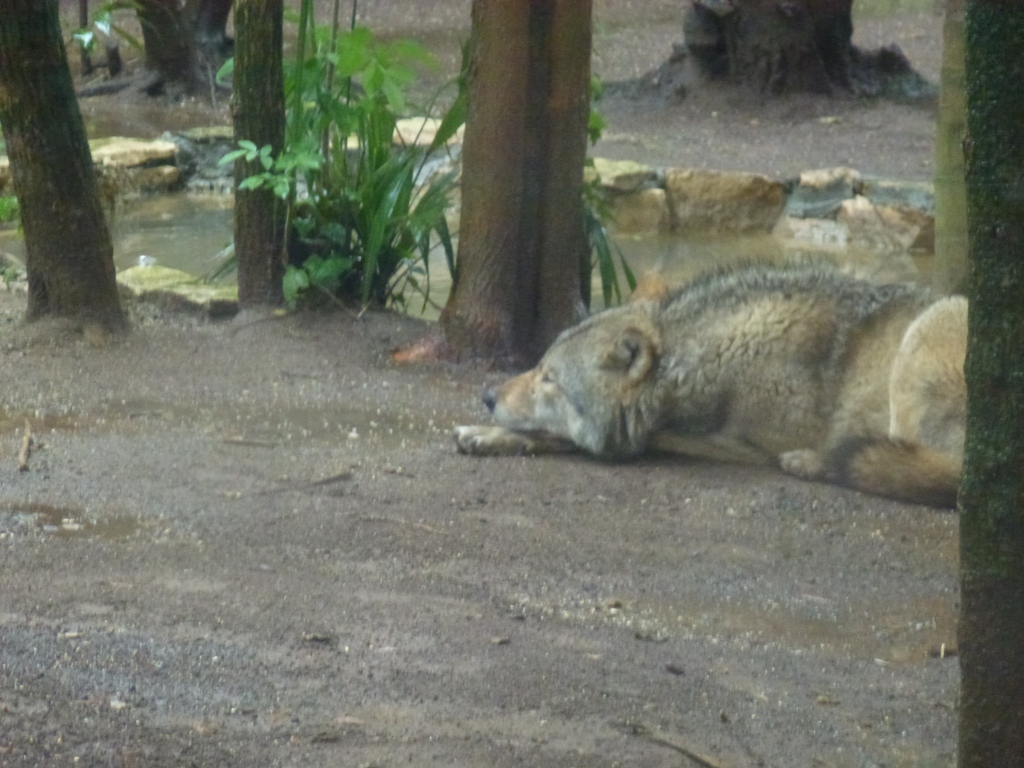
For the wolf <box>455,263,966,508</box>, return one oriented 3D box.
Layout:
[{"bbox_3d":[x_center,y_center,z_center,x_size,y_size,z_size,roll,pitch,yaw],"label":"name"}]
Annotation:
[{"bbox_3d":[0.407,-0.004,13.800,1.050,0.330,0.460,3,8,18],"label":"wolf"}]

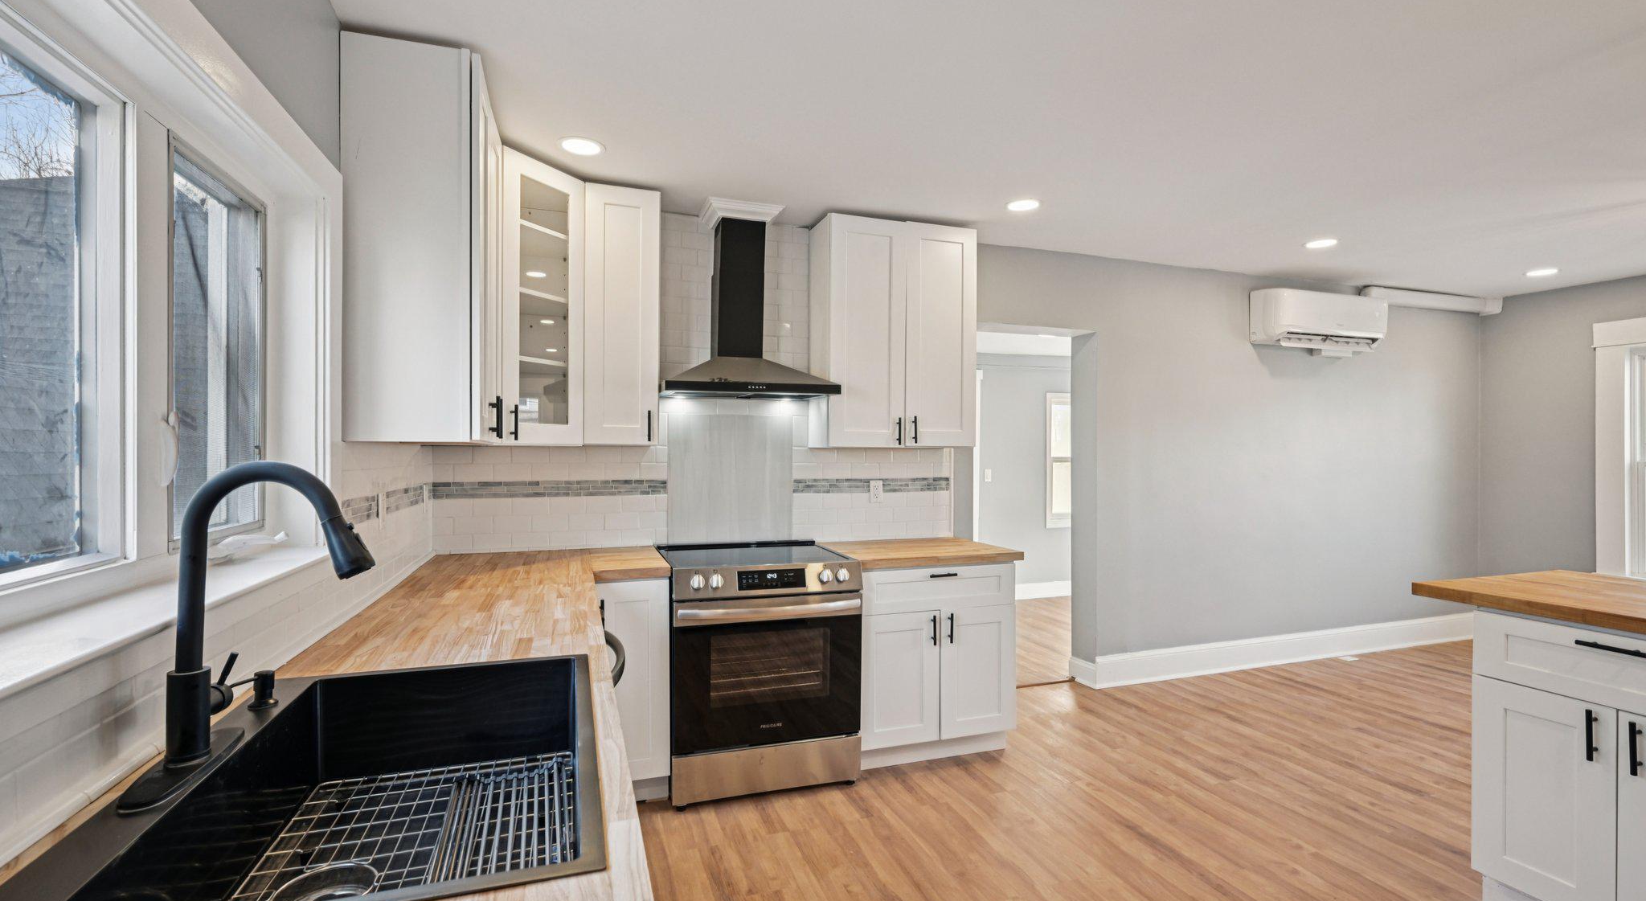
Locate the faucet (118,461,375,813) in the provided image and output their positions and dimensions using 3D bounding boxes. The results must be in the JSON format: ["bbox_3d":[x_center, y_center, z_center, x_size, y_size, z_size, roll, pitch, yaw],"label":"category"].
[{"bbox_3d":[-0.816,0.236,1.075,0.270,0.433,0.260,0,0,-19],"label":"faucet"}]

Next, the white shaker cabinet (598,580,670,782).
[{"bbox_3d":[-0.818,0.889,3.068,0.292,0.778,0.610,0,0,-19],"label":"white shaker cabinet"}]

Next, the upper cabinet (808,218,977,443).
[{"bbox_3d":[0.345,-0.556,3.624,0.762,1.071,0.315,0,0,-19],"label":"upper cabinet"}]

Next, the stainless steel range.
[{"bbox_3d":[-0.299,0.910,3.190,0.767,0.915,0.680,0,0,-19],"label":"stainless steel range"}]

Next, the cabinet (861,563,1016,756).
[{"bbox_3d":[0.406,0.898,3.460,0.746,0.800,0.649,0,0,-19],"label":"cabinet"}]

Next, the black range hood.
[{"bbox_3d":[-0.355,-0.657,3.293,0.752,0.850,0.495,0,0,-19],"label":"black range hood"}]

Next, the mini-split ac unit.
[{"bbox_3d":[3.157,-0.827,4.643,0.930,0.334,0.209,0,0,-19],"label":"mini-split ac unit"}]

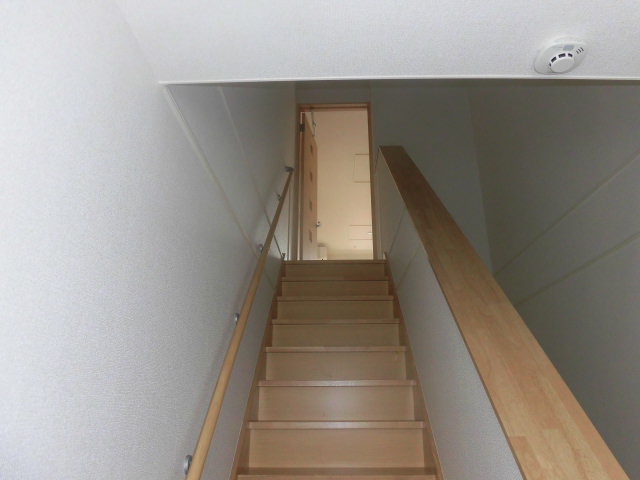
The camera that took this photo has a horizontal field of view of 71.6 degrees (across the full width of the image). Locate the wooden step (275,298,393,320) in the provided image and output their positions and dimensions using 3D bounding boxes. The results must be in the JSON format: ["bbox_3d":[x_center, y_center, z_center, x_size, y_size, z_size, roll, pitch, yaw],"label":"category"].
[{"bbox_3d":[0.116,0.552,3.300,0.860,0.206,0.235,0,-21,2],"label":"wooden step"}]

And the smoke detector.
[{"bbox_3d":[0.573,-0.420,1.050,0.115,0.034,0.115,0,-21,2],"label":"smoke detector"}]

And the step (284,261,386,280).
[{"bbox_3d":[0.133,0.314,3.831,0.860,0.206,0.235,0,-21,2],"label":"step"}]

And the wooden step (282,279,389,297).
[{"bbox_3d":[0.125,0.433,3.566,0.860,0.206,0.235,0,-21,2],"label":"wooden step"}]

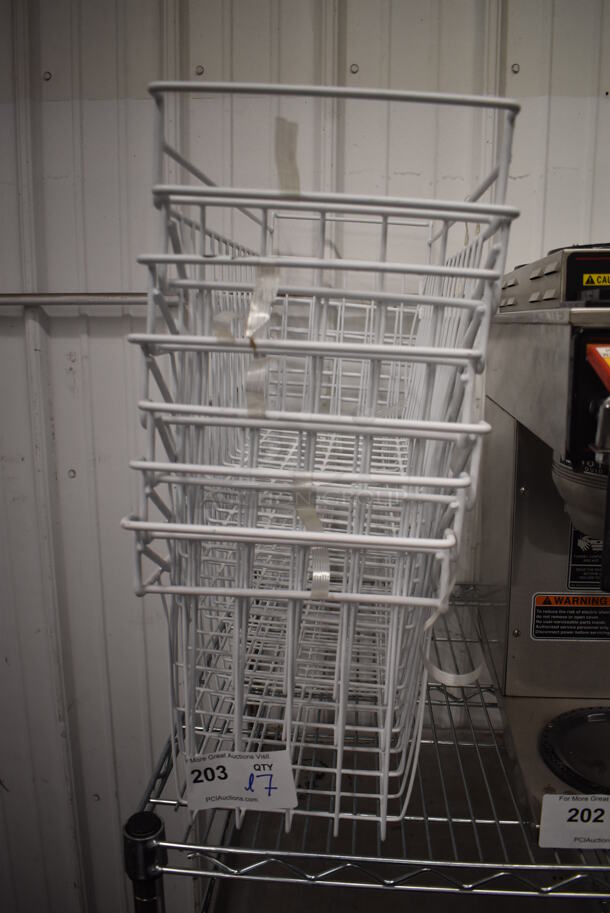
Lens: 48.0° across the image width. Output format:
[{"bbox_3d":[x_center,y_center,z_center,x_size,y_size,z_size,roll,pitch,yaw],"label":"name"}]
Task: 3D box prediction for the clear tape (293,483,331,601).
[{"bbox_3d":[0.006,0.067,0.541,0.021,0.097,0.015,-7,10,6],"label":"clear tape"}]

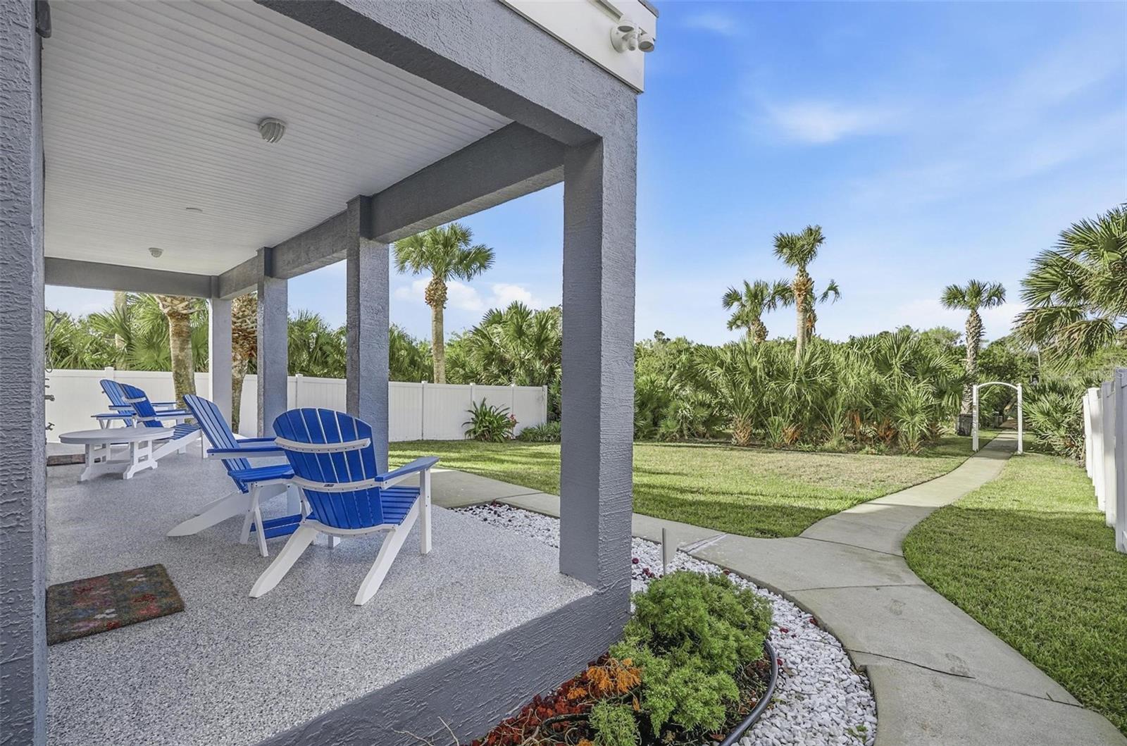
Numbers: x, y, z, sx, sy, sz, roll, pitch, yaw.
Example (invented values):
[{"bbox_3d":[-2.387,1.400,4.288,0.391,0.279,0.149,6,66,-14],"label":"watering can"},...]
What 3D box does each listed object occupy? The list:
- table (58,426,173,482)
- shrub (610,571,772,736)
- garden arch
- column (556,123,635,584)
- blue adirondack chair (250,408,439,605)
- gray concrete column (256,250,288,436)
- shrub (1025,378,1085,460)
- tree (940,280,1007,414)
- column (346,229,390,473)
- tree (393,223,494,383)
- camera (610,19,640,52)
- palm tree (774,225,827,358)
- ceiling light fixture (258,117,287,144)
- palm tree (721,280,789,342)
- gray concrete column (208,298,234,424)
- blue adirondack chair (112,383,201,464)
[{"bbox_3d":[-4.619,0.838,5.212,0.928,0.434,0.928,0,1,-13],"label":"table"},{"bbox_3d":[0.636,1.248,2.442,0.820,0.470,0.820,1,1,11],"label":"shrub"},{"bbox_3d":[12.083,1.225,13.900,1.030,2.010,0.130,2,1,45],"label":"garden arch"},{"bbox_3d":[0.192,-0.052,2.775,0.284,2.355,0.284,1,1,45],"label":"column"},{"bbox_3d":[-1.212,0.647,2.845,0.776,0.948,0.794,1,1,8],"label":"blue adirondack chair"},{"bbox_3d":[-4.224,-0.370,7.253,0.314,2.759,0.314,2,1,45],"label":"gray concrete column"},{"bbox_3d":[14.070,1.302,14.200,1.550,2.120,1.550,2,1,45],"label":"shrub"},{"bbox_3d":[18.044,-0.701,21.992,2.500,6.812,2.500,1,1,39],"label":"tree"},{"bbox_3d":[-1.939,-0.145,4.979,0.314,2.441,0.314,2,1,45],"label":"column"},{"bbox_3d":[-4.228,-1.489,17.482,3.400,7.651,3.300,0,1,-14],"label":"tree"},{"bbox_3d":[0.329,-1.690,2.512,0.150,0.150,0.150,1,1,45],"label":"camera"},{"bbox_3d":[10.893,-2.015,22.975,2.400,9.400,2.400,1,1,25],"label":"palm tree"},{"bbox_3d":[-1.941,-1.607,3.332,0.168,0.115,0.168,2,1,45],"label":"ceiling light fixture"},{"bbox_3d":[9.370,-0.863,23.990,3.200,7.144,3.000,1,1,21],"label":"palm tree"},{"bbox_3d":[-6.615,-0.244,9.636,0.314,2.370,0.314,2,1,45],"label":"gray concrete column"},{"bbox_3d":[-4.811,0.552,6.000,0.776,0.948,0.794,1,1,30],"label":"blue adirondack chair"}]

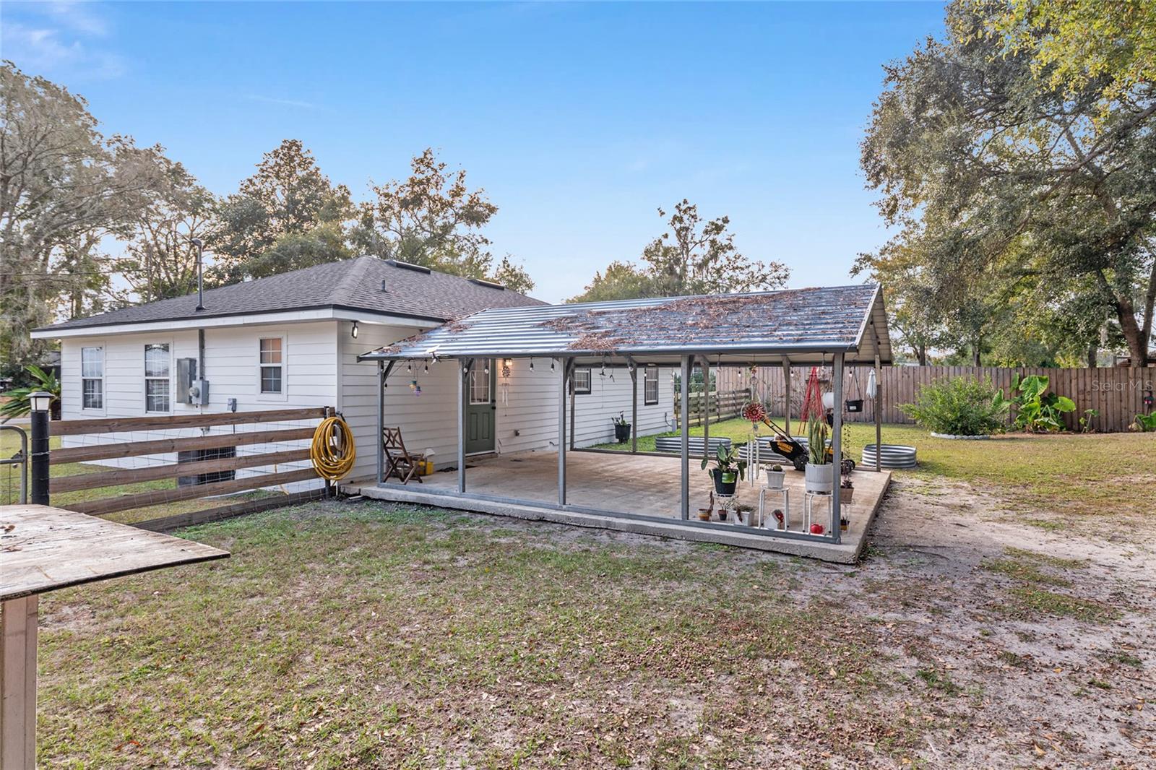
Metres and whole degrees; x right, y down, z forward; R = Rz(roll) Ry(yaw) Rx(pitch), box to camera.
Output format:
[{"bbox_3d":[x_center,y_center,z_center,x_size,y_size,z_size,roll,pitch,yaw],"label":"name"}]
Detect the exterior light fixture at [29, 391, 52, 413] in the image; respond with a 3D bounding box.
[{"bbox_3d":[-5.200,0.169,5.900,0.150,0.200,0.150,0,0,31],"label":"exterior light fixture"}]

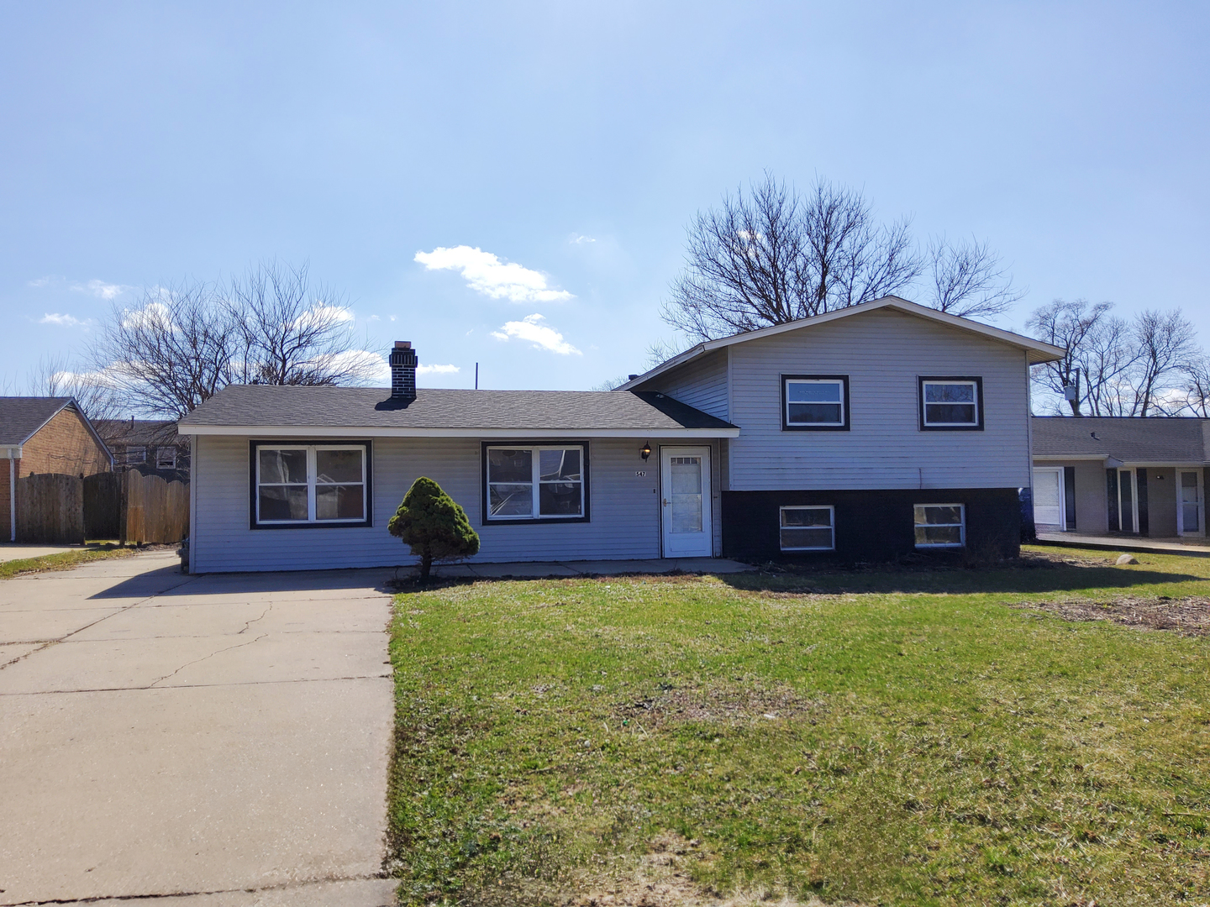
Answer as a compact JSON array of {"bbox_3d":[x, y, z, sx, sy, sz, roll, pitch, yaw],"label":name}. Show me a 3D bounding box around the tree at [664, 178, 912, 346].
[{"bbox_3d":[7.226,-3.979,34.634,9.940,13.510,9.800,0,-3,-13],"label":"tree"}]

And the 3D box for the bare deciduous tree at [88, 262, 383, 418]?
[{"bbox_3d":[-13.707,-2.080,33.724,11.030,10.180,10.000,0,-3,-13],"label":"bare deciduous tree"}]

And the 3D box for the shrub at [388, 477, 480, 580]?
[{"bbox_3d":[-2.641,1.148,14.027,1.400,1.570,1.350,0,-3,-13],"label":"shrub"}]

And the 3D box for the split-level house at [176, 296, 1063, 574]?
[{"bbox_3d":[0.079,-0.188,20.530,16.040,4.940,9.770,0,-3,-13],"label":"split-level house"}]

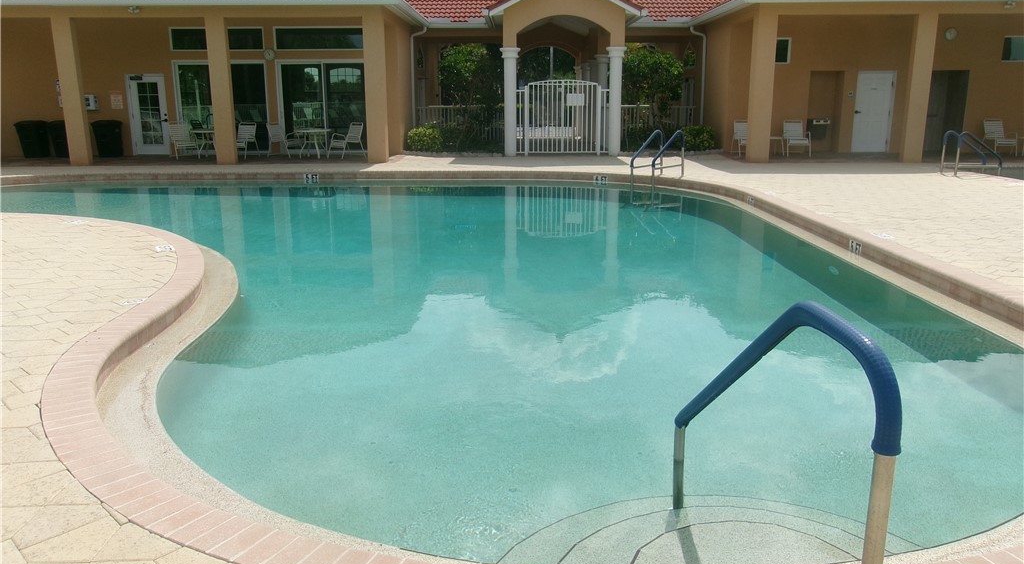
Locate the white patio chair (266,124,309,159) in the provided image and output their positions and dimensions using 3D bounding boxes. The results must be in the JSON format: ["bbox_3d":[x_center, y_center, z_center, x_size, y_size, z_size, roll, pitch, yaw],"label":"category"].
[{"bbox_3d":[-5.679,-3.583,20.206,0.660,0.880,0.600,8,15,31],"label":"white patio chair"}]

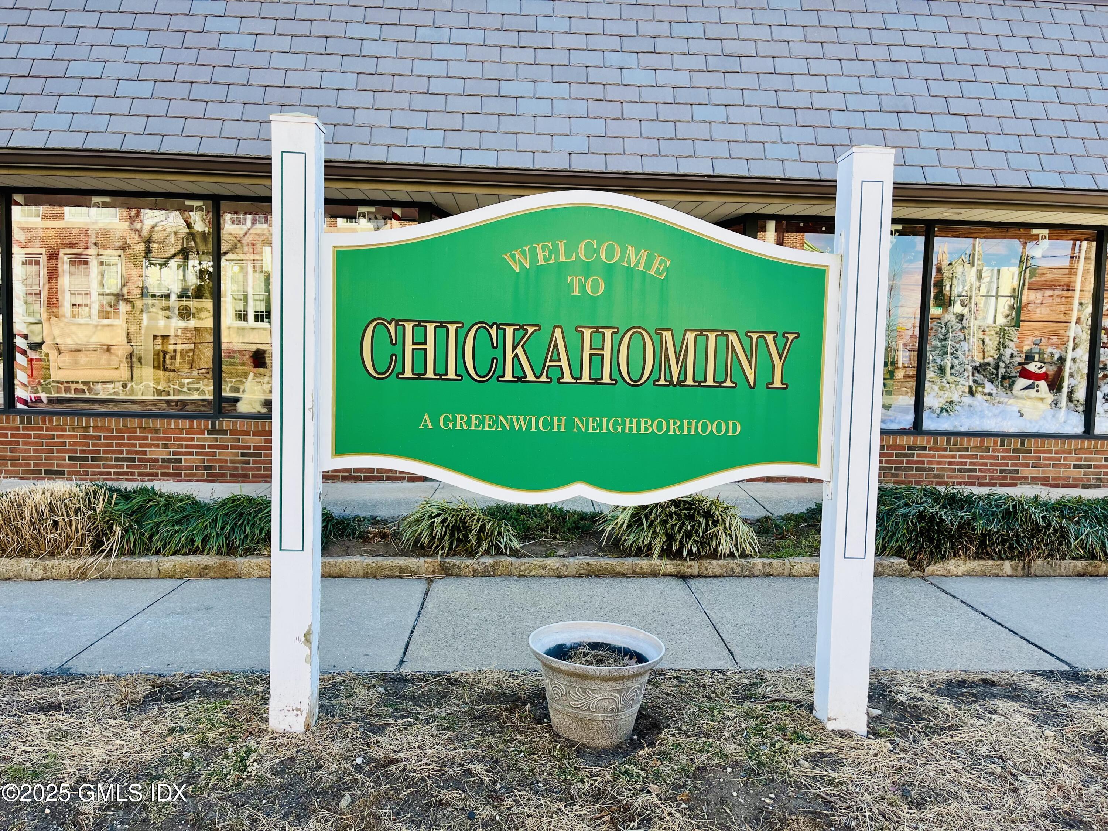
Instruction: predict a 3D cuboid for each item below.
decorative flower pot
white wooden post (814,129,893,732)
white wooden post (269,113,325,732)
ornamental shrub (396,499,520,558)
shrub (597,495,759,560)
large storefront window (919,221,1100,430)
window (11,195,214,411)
[{"bbox_3d":[0.161,1.044,3.217,0.521,0.338,0.521,1,4,0],"label":"decorative flower pot"},{"bbox_3d":[1.169,0.106,3.268,0.168,2.292,0.168,1,4,-4],"label":"white wooden post"},{"bbox_3d":[-0.963,0.039,3.117,0.168,2.299,0.168,1,4,-4],"label":"white wooden post"},{"bbox_3d":[-0.643,0.706,5.590,0.833,0.293,0.700,1,4,-2],"label":"ornamental shrub"},{"bbox_3d":[0.852,0.704,5.669,1.111,0.343,0.850,1,4,-2],"label":"shrub"},{"bbox_3d":[4.434,-0.816,8.093,1.619,1.972,0.100,1,4,-3],"label":"large storefront window"},{"bbox_3d":[-4.055,-1.020,7.664,1.794,1.957,0.100,1,4,-3],"label":"window"}]

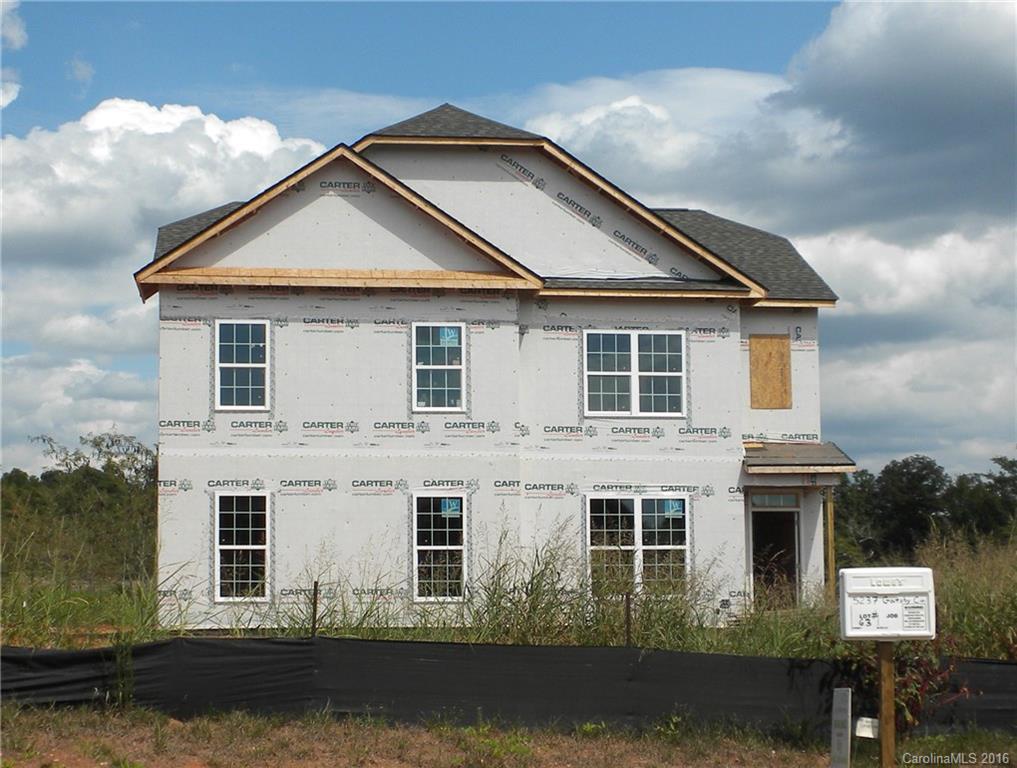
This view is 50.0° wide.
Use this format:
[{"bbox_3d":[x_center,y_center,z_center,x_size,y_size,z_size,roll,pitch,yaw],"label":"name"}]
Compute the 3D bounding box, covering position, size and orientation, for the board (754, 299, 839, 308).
[{"bbox_3d":[5.216,-1.454,19.870,1.552,0.156,0.045,0,-3,-3],"label":"board"}]

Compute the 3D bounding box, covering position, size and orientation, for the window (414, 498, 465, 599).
[{"bbox_3d":[-1.136,2.744,18.292,0.900,1.810,0.090,0,-3,-3],"label":"window"}]

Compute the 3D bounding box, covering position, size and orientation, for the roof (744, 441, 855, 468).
[{"bbox_3d":[5.025,1.301,19.405,1.874,0.507,1.300,0,-3,-3],"label":"roof"}]

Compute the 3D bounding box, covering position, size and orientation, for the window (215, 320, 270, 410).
[{"bbox_3d":[-4.453,-0.314,18.291,0.911,1.512,0.090,0,-3,-3],"label":"window"}]

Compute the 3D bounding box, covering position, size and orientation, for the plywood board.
[{"bbox_3d":[4.851,-0.221,20.114,0.753,1.376,0.025,0,-3,-3],"label":"plywood board"}]

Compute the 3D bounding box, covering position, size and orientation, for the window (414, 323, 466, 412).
[{"bbox_3d":[-1.164,-0.283,18.439,0.900,1.507,0.090,0,-3,-3],"label":"window"}]

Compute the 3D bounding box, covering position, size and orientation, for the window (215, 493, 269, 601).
[{"bbox_3d":[-4.415,2.705,18.145,0.910,1.802,0.090,0,-3,-3],"label":"window"}]

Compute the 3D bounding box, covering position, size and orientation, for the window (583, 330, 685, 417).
[{"bbox_3d":[2.227,-0.178,19.108,1.806,1.517,0.090,0,-3,-3],"label":"window"}]

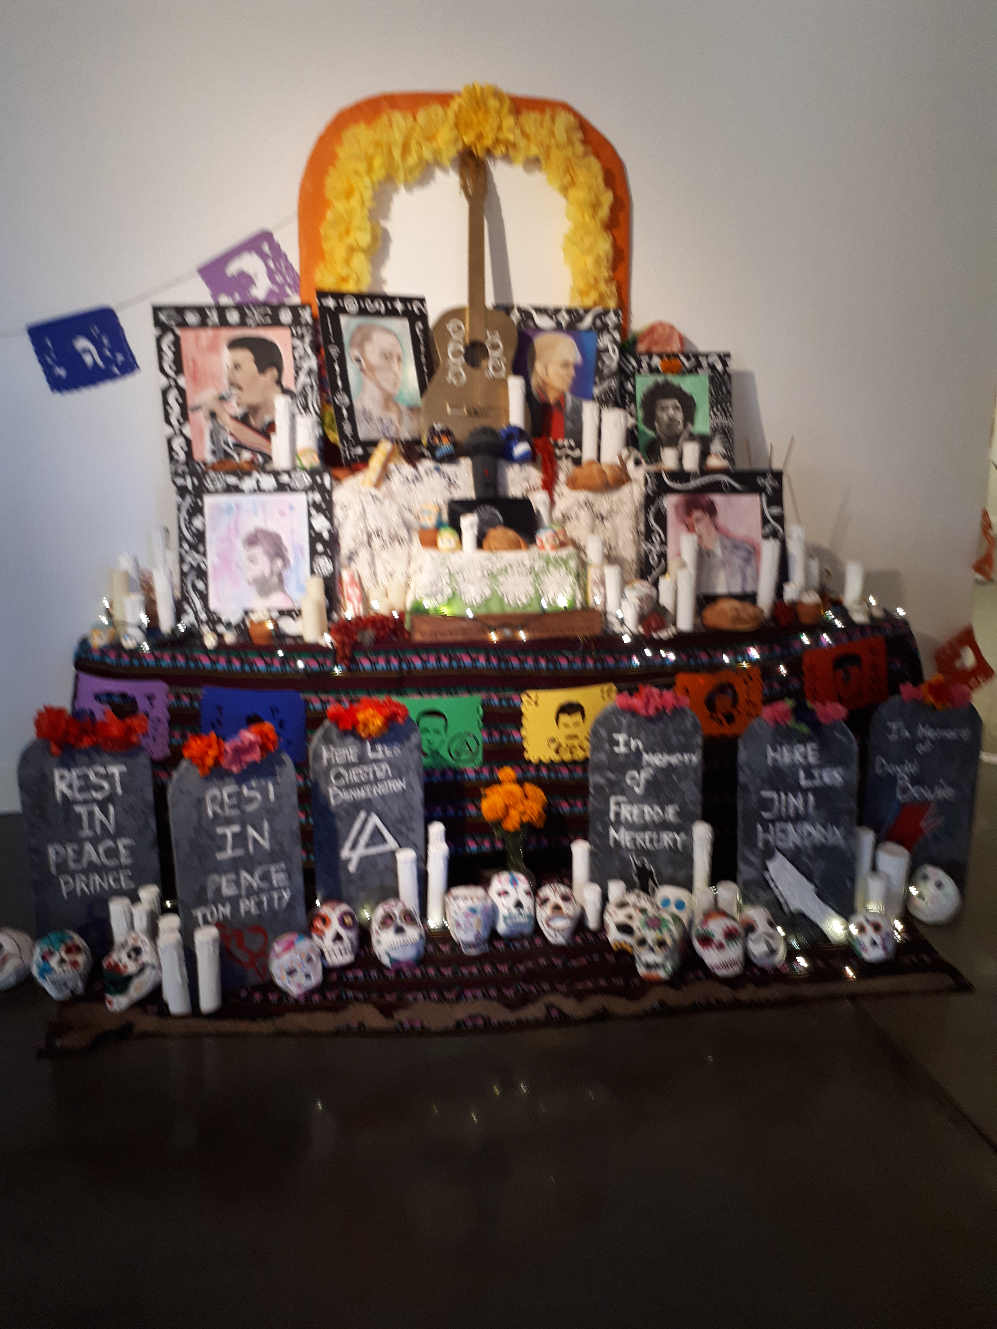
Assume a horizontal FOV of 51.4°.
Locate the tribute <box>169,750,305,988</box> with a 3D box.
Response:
[{"bbox_3d":[-0.637,0.502,2.578,0.307,0.630,0.035,-3,15,-10],"label":"tribute"}]

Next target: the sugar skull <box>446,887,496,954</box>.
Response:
[{"bbox_3d":[-0.069,0.629,2.543,0.125,0.155,0.135,-2,4,-2],"label":"sugar skull"}]

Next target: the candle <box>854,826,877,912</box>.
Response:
[{"bbox_3d":[1.000,0.568,2.837,0.053,0.255,0.053,-2,12,-6],"label":"candle"}]

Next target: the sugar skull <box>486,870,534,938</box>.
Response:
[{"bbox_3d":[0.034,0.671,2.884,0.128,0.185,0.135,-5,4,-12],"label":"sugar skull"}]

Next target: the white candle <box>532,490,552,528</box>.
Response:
[{"bbox_3d":[0.121,-0.406,2.816,0.043,0.132,0.043,-8,16,-1],"label":"white candle"}]

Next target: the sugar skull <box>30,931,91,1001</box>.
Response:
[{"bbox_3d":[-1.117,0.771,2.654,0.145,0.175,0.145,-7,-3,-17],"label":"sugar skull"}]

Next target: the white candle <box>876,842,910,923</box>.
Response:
[{"bbox_3d":[1.108,0.610,2.914,0.077,0.210,0.077,-2,15,-6],"label":"white candle"}]

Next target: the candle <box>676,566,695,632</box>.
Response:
[{"bbox_3d":[0.561,-0.195,3.127,0.050,0.190,0.050,-2,12,-6],"label":"candle"}]

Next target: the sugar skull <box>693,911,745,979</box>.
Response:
[{"bbox_3d":[0.511,0.652,2.408,0.115,0.155,0.135,-5,-1,9],"label":"sugar skull"}]

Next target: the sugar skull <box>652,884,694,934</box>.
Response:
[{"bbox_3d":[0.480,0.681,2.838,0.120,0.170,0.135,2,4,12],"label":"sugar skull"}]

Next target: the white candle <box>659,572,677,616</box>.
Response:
[{"bbox_3d":[0.550,-0.224,3.366,0.053,0.145,0.053,-3,16,-5],"label":"white candle"}]

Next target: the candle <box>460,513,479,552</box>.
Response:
[{"bbox_3d":[-0.088,-0.400,3.148,0.052,0.110,0.052,-2,12,-6],"label":"candle"}]

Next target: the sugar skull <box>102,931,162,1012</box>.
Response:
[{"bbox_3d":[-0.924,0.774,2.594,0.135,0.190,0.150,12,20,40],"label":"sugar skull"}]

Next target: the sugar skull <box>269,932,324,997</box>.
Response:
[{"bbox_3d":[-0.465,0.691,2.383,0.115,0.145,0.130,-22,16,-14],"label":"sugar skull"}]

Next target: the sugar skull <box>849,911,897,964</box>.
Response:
[{"bbox_3d":[0.978,0.701,2.719,0.120,0.135,0.115,7,6,27],"label":"sugar skull"}]

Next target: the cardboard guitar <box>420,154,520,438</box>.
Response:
[{"bbox_3d":[-0.076,-1.177,3.420,0.375,0.980,0.100,-1,8,-5],"label":"cardboard guitar"}]

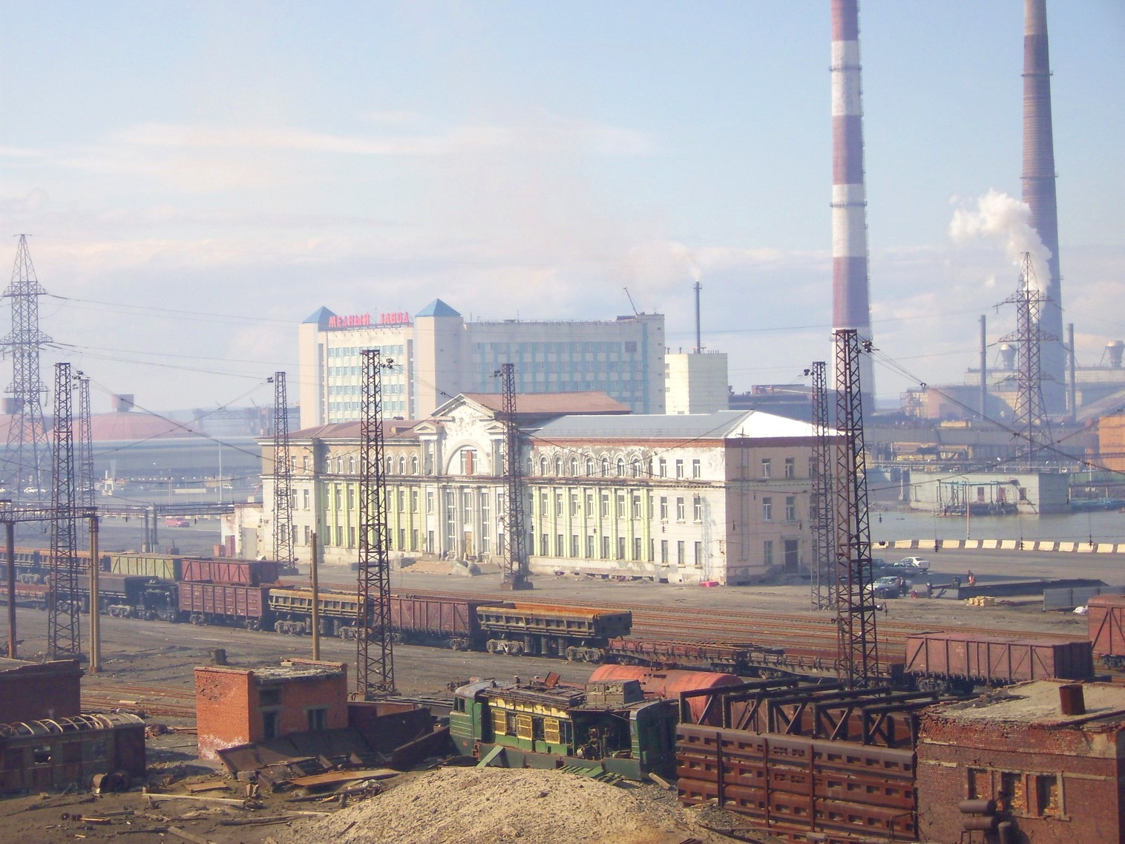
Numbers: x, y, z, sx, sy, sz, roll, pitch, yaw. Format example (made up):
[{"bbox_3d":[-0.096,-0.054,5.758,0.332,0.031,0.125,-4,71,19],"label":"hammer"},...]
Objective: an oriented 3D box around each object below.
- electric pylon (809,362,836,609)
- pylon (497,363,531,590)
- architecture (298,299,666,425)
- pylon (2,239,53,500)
[{"bbox_3d":[21.160,5.090,270.300,1.900,20.000,1.150,-1,1,-35],"label":"electric pylon"},{"bbox_3d":[-4.460,4.930,308.160,2.200,20.800,1.700,-1,1,-35],"label":"pylon"},{"bbox_3d":[-17.150,-6.070,695.080,57.000,37.600,53.000,-1,1,-35],"label":"architecture"},{"bbox_3d":[-73.740,-5.210,457.380,7.500,41.110,14.000,-1,1,-38],"label":"pylon"}]

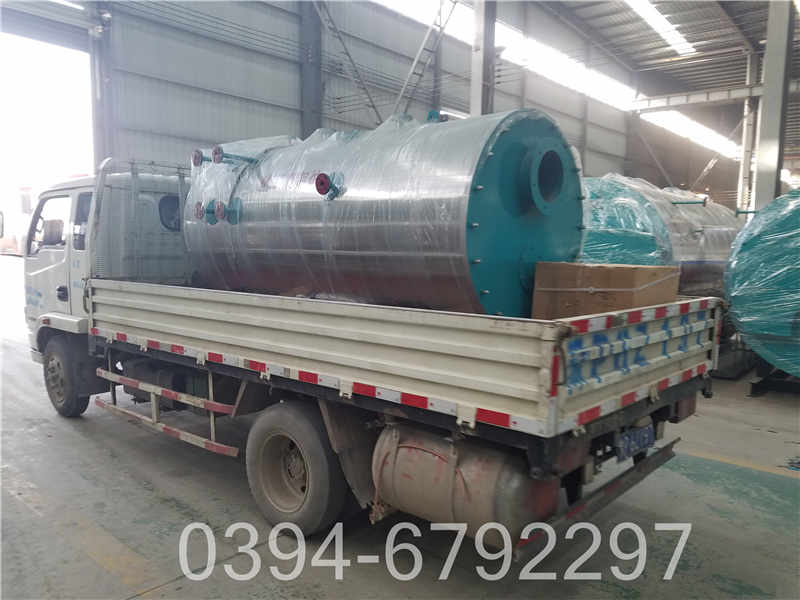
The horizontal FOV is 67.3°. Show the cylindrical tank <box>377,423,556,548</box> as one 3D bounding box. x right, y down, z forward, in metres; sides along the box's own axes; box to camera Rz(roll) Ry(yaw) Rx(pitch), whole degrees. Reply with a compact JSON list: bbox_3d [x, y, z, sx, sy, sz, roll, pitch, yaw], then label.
[{"bbox_3d":[0.302,0.883,2.835,0.960,0.400,0.400,4,5,42],"label":"cylindrical tank"}]

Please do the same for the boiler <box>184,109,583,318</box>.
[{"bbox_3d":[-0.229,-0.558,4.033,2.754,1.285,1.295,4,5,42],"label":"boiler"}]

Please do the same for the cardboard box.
[{"bbox_3d":[1.087,0.100,3.148,0.490,0.541,0.612,4,5,42],"label":"cardboard box"}]

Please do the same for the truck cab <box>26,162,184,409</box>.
[{"bbox_3d":[-2.633,-0.075,6.271,1.887,2.213,1.816,4,5,42],"label":"truck cab"}]

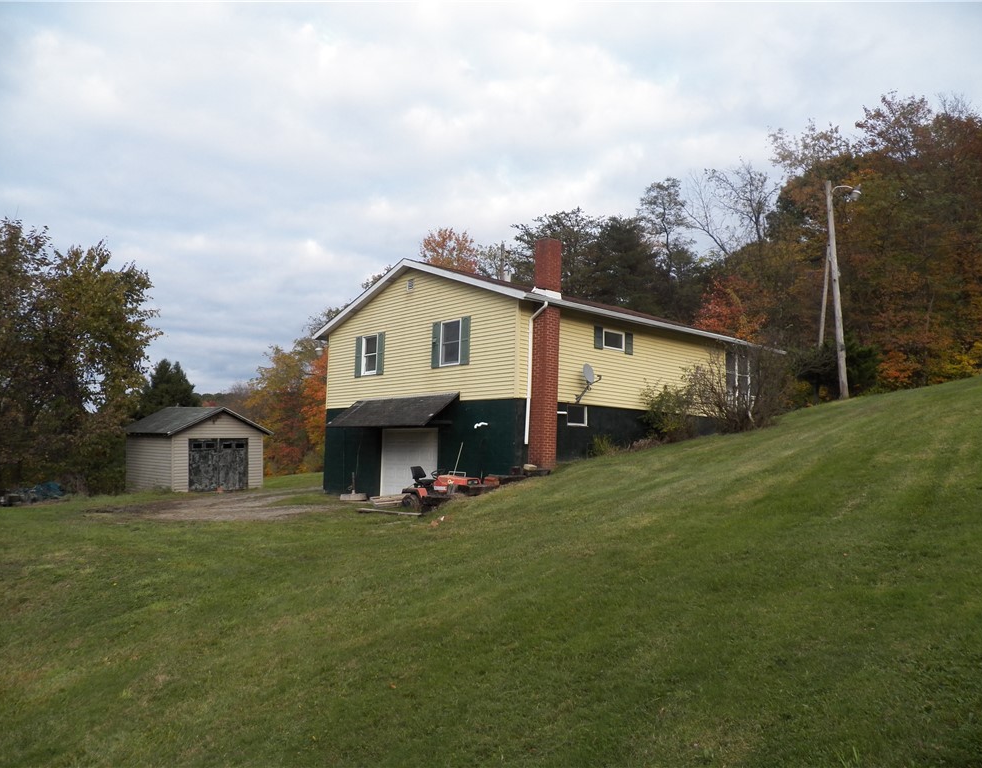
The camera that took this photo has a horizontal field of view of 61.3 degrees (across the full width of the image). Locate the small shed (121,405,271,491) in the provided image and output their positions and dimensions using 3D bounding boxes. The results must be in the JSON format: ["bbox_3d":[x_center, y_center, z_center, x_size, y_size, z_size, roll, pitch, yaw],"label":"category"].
[{"bbox_3d":[-12.643,2.763,35.335,4.350,3.400,5.600,7,-8,-42],"label":"small shed"}]

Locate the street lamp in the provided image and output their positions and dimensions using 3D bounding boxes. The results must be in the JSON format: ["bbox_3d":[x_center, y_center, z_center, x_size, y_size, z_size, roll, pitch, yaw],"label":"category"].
[{"bbox_3d":[12.006,-3.286,28.374,1.200,7.593,0.500,1,-6,6],"label":"street lamp"}]

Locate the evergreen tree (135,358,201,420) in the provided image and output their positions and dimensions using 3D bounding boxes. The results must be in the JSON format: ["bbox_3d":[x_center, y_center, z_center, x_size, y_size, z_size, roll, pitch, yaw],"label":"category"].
[{"bbox_3d":[-21.232,2.577,55.426,5.200,8.637,5.000,4,-6,-21],"label":"evergreen tree"}]

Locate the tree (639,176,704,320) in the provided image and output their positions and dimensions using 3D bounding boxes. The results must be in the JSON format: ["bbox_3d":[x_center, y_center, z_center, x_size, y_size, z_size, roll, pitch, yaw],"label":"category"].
[{"bbox_3d":[10.660,-4.876,48.733,4.400,14.871,4.400,0,-6,12],"label":"tree"}]

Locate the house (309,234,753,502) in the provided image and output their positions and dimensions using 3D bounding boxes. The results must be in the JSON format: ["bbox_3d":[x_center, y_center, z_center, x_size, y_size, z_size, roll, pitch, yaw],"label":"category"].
[{"bbox_3d":[1.656,0.285,27.433,11.800,6.900,10.050,7,-8,-42],"label":"house"}]

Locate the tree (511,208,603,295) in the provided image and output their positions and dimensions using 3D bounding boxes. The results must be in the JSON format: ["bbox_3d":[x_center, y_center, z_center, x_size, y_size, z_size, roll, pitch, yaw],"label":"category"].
[{"bbox_3d":[4.210,-3.653,50.718,6.000,14.566,6.000,1,-6,5],"label":"tree"}]

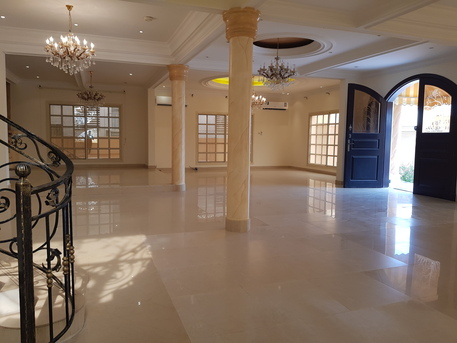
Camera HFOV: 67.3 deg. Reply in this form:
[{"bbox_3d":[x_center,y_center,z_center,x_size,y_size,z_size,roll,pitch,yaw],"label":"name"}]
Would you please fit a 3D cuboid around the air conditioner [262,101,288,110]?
[{"bbox_3d":[1.965,-2.673,14.135,1.060,0.330,0.250,-2,6,-20],"label":"air conditioner"}]

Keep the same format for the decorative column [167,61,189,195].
[{"bbox_3d":[-1.217,-1.031,8.336,0.530,3.020,0.530,-2,6,-20],"label":"decorative column"}]

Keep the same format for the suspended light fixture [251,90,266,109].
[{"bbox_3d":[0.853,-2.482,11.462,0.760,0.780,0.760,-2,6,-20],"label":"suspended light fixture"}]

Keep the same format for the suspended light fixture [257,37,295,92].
[{"bbox_3d":[1.000,-2.175,7.010,0.820,1.042,0.820,1,6,0],"label":"suspended light fixture"}]

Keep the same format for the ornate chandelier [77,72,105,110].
[{"bbox_3d":[-3.969,-2.335,9.910,0.800,1.106,0.800,-2,6,-20],"label":"ornate chandelier"}]

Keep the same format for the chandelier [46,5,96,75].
[{"bbox_3d":[-2.565,-2.127,5.556,0.780,1.091,0.780,-2,6,-20],"label":"chandelier"}]

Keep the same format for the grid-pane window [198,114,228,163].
[{"bbox_3d":[-0.099,-1.290,13.706,2.306,1.925,0.140,-2,6,-20],"label":"grid-pane window"}]

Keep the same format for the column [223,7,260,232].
[{"bbox_3d":[0.157,-0.666,4.885,0.540,3.040,0.540,1,6,0],"label":"column"}]

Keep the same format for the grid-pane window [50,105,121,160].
[{"bbox_3d":[-4.993,-1.363,12.158,2.306,1.934,0.140,-2,6,-20],"label":"grid-pane window"}]

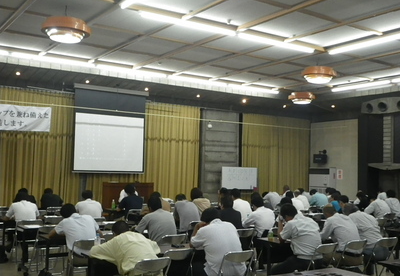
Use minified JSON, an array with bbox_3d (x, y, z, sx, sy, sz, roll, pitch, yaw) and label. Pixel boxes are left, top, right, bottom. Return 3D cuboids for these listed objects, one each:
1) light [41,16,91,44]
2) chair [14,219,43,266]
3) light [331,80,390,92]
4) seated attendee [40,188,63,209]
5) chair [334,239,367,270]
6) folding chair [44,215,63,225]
[{"bbox_3d":[-2.451,-1.974,8.909,0.890,0.340,0.890,1,-4,0],"label":"light"},{"bbox_3d":[-3.041,1.806,8.488,0.460,0.760,0.470,4,-4,-33],"label":"chair"},{"bbox_3d":[5.582,-1.815,17.011,0.130,0.100,2.420,4,-4,-34],"label":"light"},{"bbox_3d":[-3.531,1.791,11.510,0.520,1.200,0.780,4,-5,-35],"label":"seated attendee"},{"bbox_3d":[2.012,1.790,6.771,0.460,0.770,0.490,4,-5,-36],"label":"chair"},{"bbox_3d":[-2.800,1.860,9.156,0.460,0.770,0.490,4,-5,-37],"label":"folding chair"}]

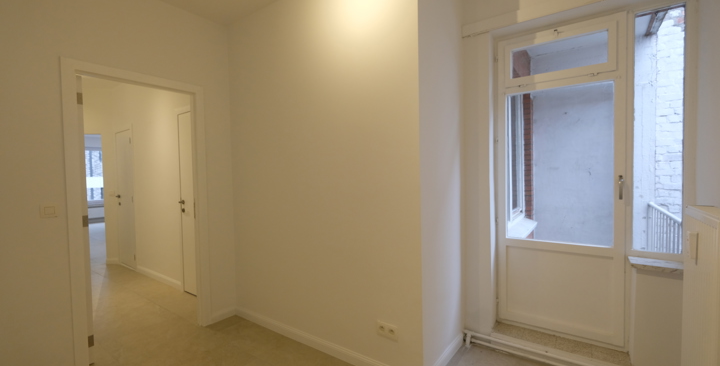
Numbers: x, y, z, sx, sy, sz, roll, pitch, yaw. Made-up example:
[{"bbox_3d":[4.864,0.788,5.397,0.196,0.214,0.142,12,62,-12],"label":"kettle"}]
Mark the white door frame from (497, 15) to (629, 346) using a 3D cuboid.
[{"bbox_3d":[1.412,0.015,2.157,0.775,2.170,0.070,0,2,34],"label":"white door frame"}]

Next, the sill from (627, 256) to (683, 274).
[{"bbox_3d":[1.792,0.502,1.787,0.270,0.042,0.185,0,2,34],"label":"sill"}]

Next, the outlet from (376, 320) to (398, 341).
[{"bbox_3d":[0.180,0.970,1.966,0.150,0.087,0.012,0,2,34],"label":"outlet"}]

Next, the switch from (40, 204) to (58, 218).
[{"bbox_3d":[-1.985,0.177,1.919,0.012,0.080,0.080,0,2,39],"label":"switch"}]

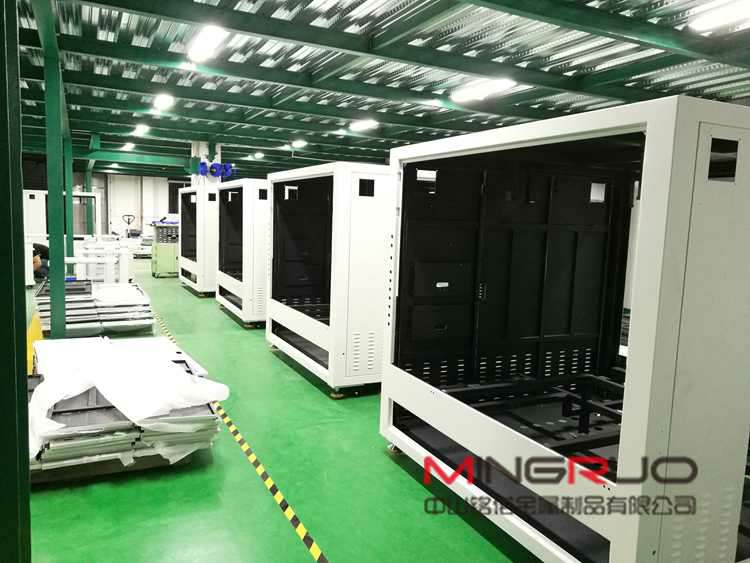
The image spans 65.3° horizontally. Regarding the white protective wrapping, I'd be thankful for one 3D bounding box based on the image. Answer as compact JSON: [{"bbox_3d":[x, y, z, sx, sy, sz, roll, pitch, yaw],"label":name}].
[{"bbox_3d":[-1.921,0.765,4.384,1.100,0.310,2.130,-2,7,-27],"label":"white protective wrapping"}]

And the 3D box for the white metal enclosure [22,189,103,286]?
[{"bbox_3d":[-6.158,-0.878,11.490,1.300,1.760,1.300,-2,7,-27],"label":"white metal enclosure"}]

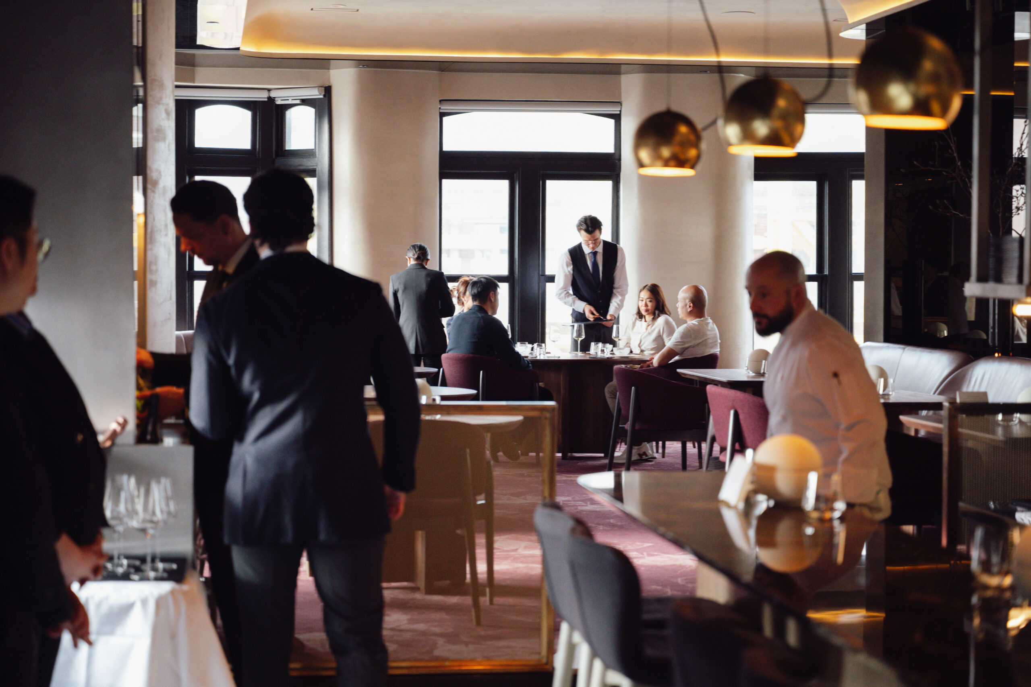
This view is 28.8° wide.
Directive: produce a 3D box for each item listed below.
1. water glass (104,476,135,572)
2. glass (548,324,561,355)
[{"bbox_3d":[-0.890,0.406,4.500,0.075,0.220,0.075,0,2,0],"label":"water glass"},{"bbox_3d":[0.298,-0.028,15.300,0.086,0.232,0.086,0,2,0],"label":"glass"}]

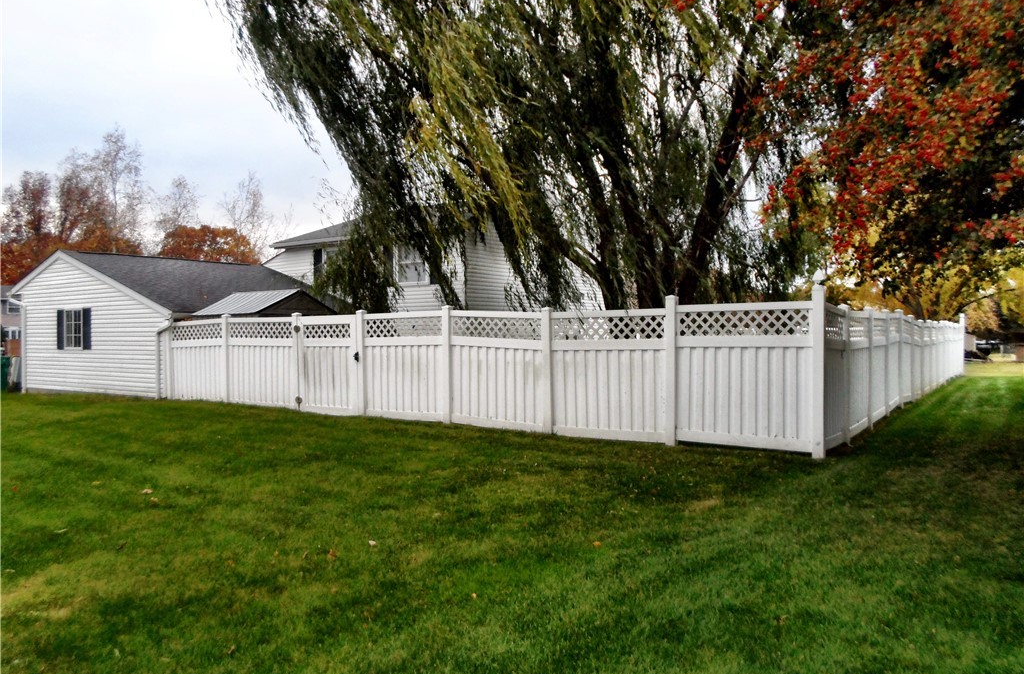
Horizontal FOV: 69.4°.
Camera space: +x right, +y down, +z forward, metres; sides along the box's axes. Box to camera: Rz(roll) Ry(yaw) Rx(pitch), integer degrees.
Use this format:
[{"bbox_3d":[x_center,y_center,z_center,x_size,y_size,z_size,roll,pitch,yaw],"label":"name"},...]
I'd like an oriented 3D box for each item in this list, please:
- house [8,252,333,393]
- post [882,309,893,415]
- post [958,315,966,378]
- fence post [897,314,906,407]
[{"bbox_3d":[-9.700,-0.450,22.450,8.600,3.920,6.500,0,0,34],"label":"house"},{"bbox_3d":[7.045,0.492,13.900,0.140,2.000,0.140,0,0,35],"label":"post"},{"bbox_3d":[17.240,0.314,28.300,0.140,2.400,0.140,0,0,35],"label":"post"},{"bbox_3d":[8.095,0.473,15.400,0.140,2.030,0.140,0,0,35],"label":"fence post"}]

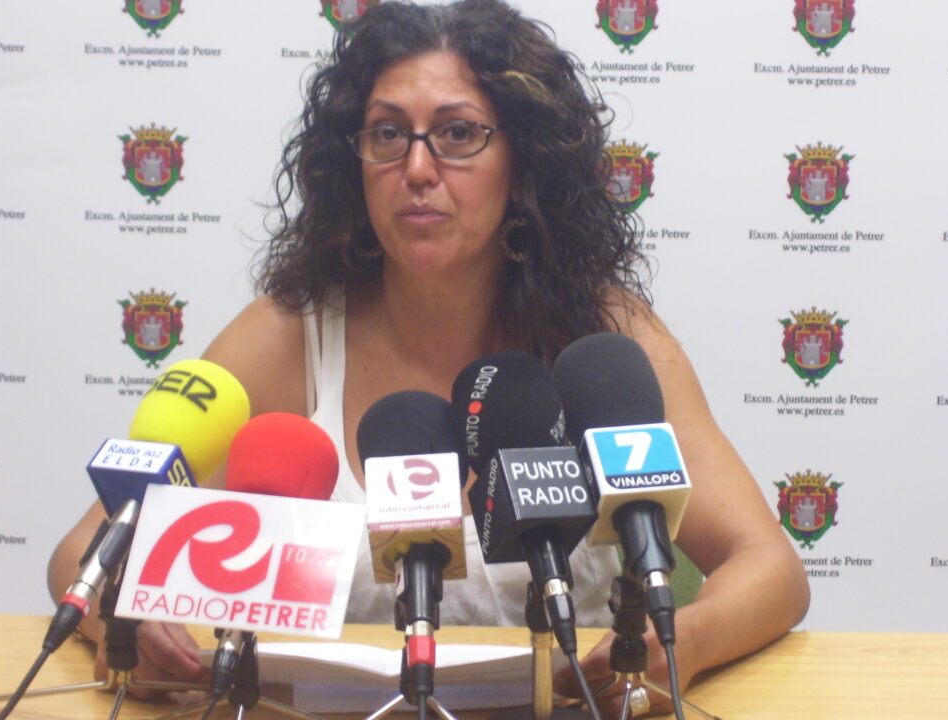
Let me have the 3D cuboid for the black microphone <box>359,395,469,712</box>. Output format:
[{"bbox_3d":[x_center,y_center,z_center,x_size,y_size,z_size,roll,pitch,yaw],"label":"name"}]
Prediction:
[{"bbox_3d":[-0.044,0.140,2.280,0.082,0.267,0.082,-4,-35,1],"label":"black microphone"}]

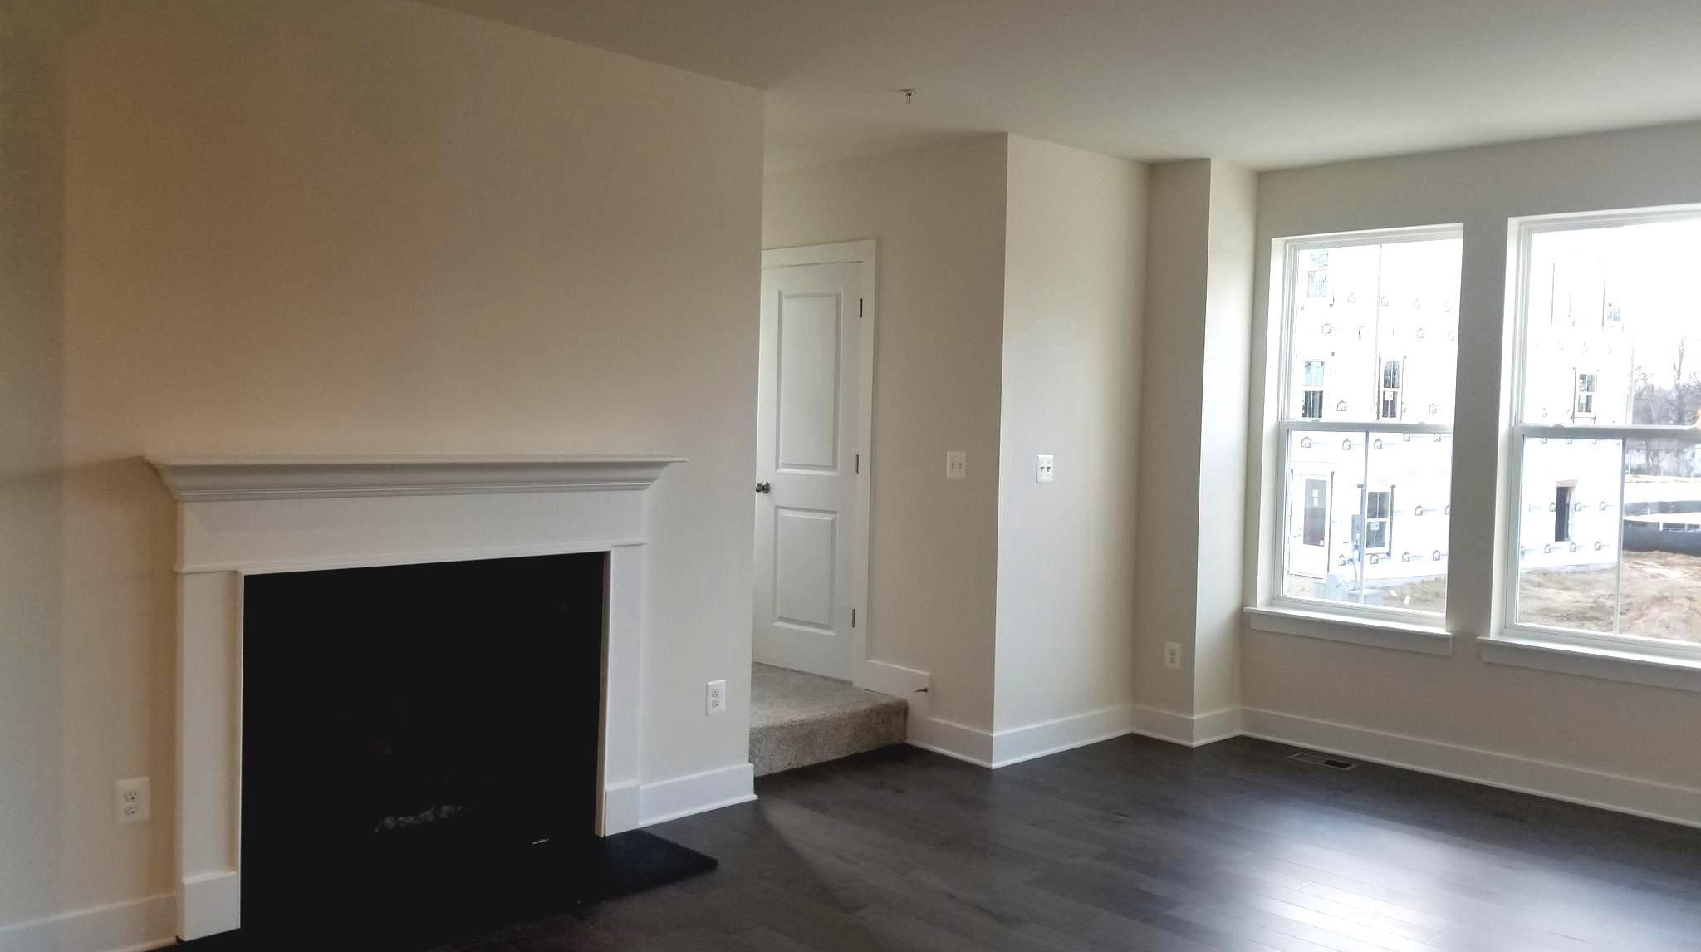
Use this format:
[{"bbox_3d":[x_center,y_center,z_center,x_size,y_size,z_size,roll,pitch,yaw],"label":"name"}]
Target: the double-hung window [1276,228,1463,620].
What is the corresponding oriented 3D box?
[{"bbox_3d":[2.374,-0.222,5.859,0.100,1.757,0.886,-1,3,-43],"label":"double-hung window"}]

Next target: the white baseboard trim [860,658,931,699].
[{"bbox_3d":[0.222,0.956,5.936,0.020,0.147,0.412,-1,3,-43],"label":"white baseboard trim"}]

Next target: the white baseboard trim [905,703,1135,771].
[{"bbox_3d":[0.807,1.173,6.048,1.029,0.140,0.556,-1,3,-43],"label":"white baseboard trim"}]

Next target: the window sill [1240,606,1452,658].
[{"bbox_3d":[2.277,0.706,5.850,0.120,0.094,0.973,-1,3,-43],"label":"window sill"}]

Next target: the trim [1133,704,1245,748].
[{"bbox_3d":[1.632,1.184,6.186,0.384,0.140,0.375,-1,3,-43],"label":"trim"}]

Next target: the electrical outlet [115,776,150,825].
[{"bbox_3d":[-1.940,0.886,3.464,0.080,0.122,0.010,-1,3,-43],"label":"electrical outlet"}]

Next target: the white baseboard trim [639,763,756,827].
[{"bbox_3d":[-0.562,1.195,4.811,0.547,0.141,0.020,-1,3,-43],"label":"white baseboard trim"}]

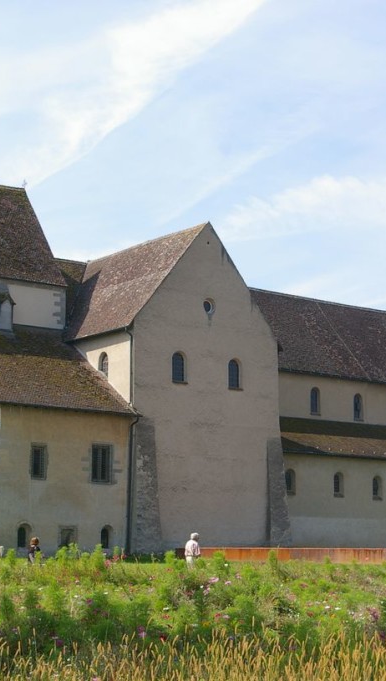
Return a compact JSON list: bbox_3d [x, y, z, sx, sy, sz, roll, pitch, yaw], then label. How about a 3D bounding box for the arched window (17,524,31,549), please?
[{"bbox_3d":[-9.036,10.514,74.689,0.750,1.280,0.300,7,-12,-37],"label":"arched window"}]

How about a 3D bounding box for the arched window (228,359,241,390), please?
[{"bbox_3d":[2.530,2.075,84.903,0.920,1.830,0.250,7,-12,-37],"label":"arched window"}]

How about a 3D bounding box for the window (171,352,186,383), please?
[{"bbox_3d":[-0.841,1.600,82.385,0.920,1.720,0.250,7,-12,-37],"label":"window"}]

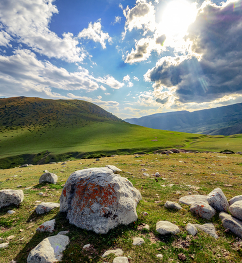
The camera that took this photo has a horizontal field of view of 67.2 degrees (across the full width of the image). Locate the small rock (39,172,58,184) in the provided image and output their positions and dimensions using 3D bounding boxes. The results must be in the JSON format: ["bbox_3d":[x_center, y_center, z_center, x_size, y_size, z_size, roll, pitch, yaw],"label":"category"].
[{"bbox_3d":[-2.170,1.410,5.500,0.480,0.330,0.420,0,2,-6],"label":"small rock"}]

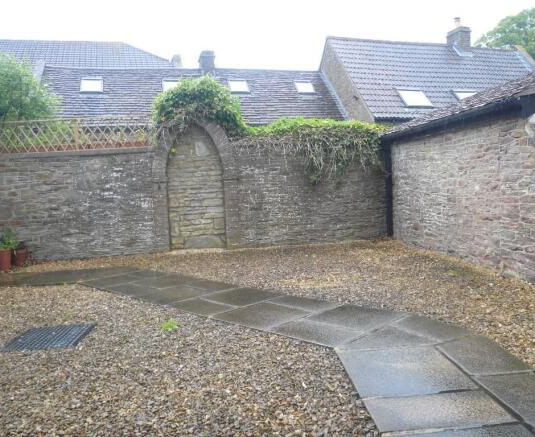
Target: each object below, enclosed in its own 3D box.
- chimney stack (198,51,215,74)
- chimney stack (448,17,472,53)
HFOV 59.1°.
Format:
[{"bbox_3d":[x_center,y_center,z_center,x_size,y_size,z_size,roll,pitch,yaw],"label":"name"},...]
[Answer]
[{"bbox_3d":[-2.304,-5.786,17.802,0.560,0.902,0.620,-3,4,-14],"label":"chimney stack"},{"bbox_3d":[8.162,-7.737,20.116,0.649,1.777,0.814,-4,4,-19],"label":"chimney stack"}]

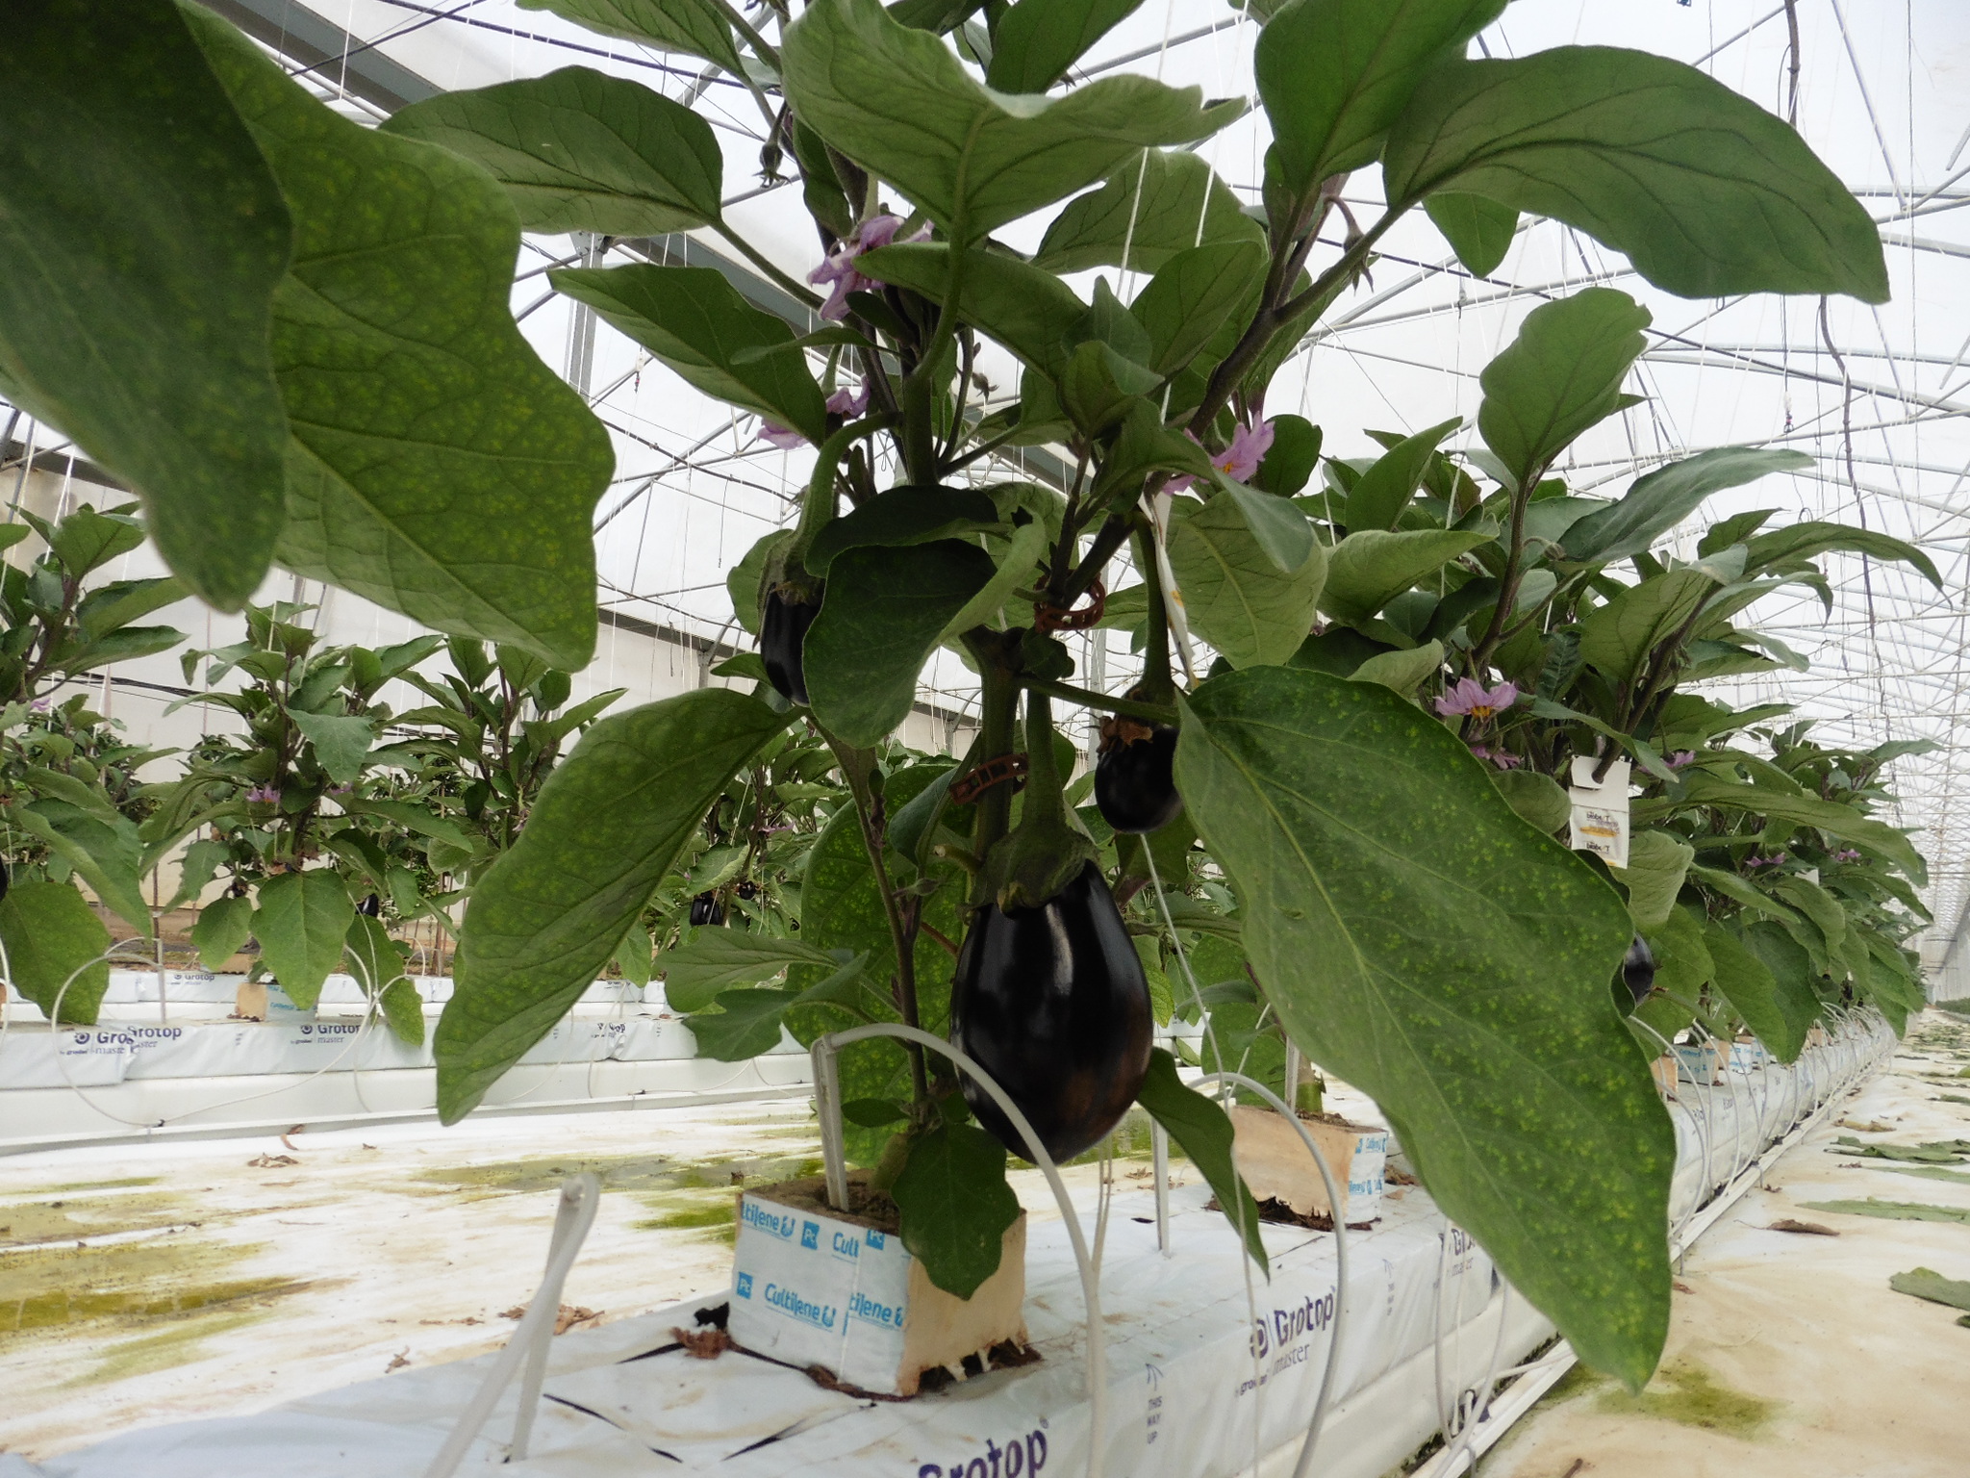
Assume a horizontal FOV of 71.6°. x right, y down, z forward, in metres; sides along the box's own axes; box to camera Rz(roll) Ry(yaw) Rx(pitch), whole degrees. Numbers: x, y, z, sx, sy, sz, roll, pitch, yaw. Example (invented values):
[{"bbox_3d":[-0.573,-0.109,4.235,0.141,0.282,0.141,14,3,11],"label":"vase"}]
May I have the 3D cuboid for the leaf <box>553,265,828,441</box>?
[{"bbox_3d":[-0.143,-0.201,0.690,0.152,0.030,0.085,31,-31,-8],"label":"leaf"}]

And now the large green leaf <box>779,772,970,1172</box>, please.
[{"bbox_3d":[-0.052,0.124,0.740,0.115,0.215,0.040,5,0,15],"label":"large green leaf"}]

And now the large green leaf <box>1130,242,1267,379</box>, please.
[{"bbox_3d":[0.100,-0.200,0.640,0.055,0.080,0.040,42,19,-5],"label":"large green leaf"}]

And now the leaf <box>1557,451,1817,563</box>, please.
[{"bbox_3d":[0.537,-0.182,1.050,0.197,0.040,0.080,-22,23,6],"label":"leaf"}]

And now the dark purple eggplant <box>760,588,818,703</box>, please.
[{"bbox_3d":[-0.084,-0.041,0.610,0.036,0.055,0.036,-5,4,-7],"label":"dark purple eggplant"}]

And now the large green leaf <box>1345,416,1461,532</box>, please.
[{"bbox_3d":[0.309,-0.195,1.010,0.055,0.100,0.050,38,19,7],"label":"large green leaf"}]

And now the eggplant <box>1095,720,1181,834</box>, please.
[{"bbox_3d":[0.078,0.017,0.690,0.045,0.063,0.045,4,-7,3],"label":"eggplant"}]

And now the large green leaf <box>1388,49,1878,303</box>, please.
[{"bbox_3d":[0.307,-0.267,0.645,0.225,0.065,0.125,8,-8,3],"label":"large green leaf"}]

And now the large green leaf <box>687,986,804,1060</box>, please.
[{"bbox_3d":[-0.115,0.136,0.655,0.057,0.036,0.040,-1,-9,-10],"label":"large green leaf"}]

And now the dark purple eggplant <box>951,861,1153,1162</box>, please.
[{"bbox_3d":[0.030,0.122,0.615,0.090,0.137,0.090,0,-8,3],"label":"dark purple eggplant"}]

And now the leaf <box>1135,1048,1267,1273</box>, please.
[{"bbox_3d":[0.111,0.208,0.675,0.058,0.130,0.035,-28,-6,-33],"label":"leaf"}]

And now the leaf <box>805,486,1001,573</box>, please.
[{"bbox_3d":[-0.035,-0.091,0.595,0.085,0.036,0.050,-9,9,-2],"label":"leaf"}]

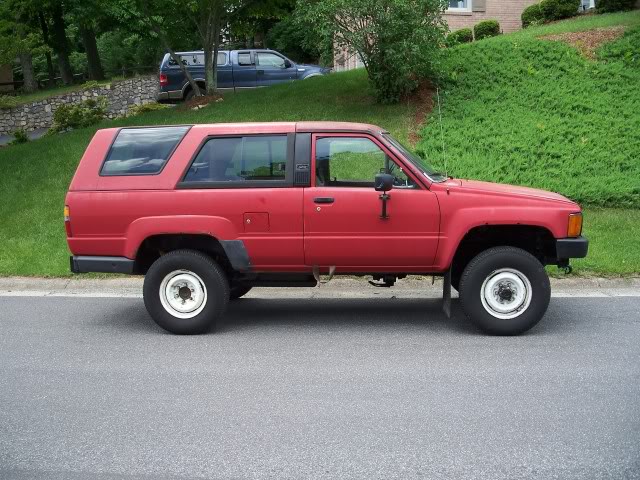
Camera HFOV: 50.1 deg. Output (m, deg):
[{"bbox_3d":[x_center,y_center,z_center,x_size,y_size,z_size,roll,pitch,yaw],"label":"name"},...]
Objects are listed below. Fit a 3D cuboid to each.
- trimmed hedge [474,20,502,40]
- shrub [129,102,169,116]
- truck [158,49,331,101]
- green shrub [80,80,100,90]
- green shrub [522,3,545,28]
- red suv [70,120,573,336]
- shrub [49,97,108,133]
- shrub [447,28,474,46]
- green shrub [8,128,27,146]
[{"bbox_3d":[5.044,-6.294,20.600,0.783,0.632,0.800,-1,7,0],"label":"trimmed hedge"},{"bbox_3d":[-4.810,-3.682,19.300,1.185,0.395,0.850,-1,7,0],"label":"shrub"},{"bbox_3d":[-2.150,-5.150,22.450,5.800,1.900,2.000,-3,7,-6],"label":"truck"},{"bbox_3d":[-7.380,-4.969,22.000,0.643,0.322,0.550,-1,7,0],"label":"green shrub"},{"bbox_3d":[6.367,-6.665,20.400,0.656,0.716,0.800,-1,7,0],"label":"green shrub"},{"bbox_3d":[0.055,-0.165,6.370,4.380,1.730,1.720,0,7,6],"label":"red suv"},{"bbox_3d":[-6.319,-3.284,17.900,1.570,0.942,1.200,-1,7,0],"label":"shrub"},{"bbox_3d":[4.231,-6.083,20.600,0.843,0.572,0.800,-1,7,0],"label":"shrub"},{"bbox_3d":[-7.492,-2.547,17.000,0.497,0.447,0.500,-1,7,0],"label":"green shrub"}]

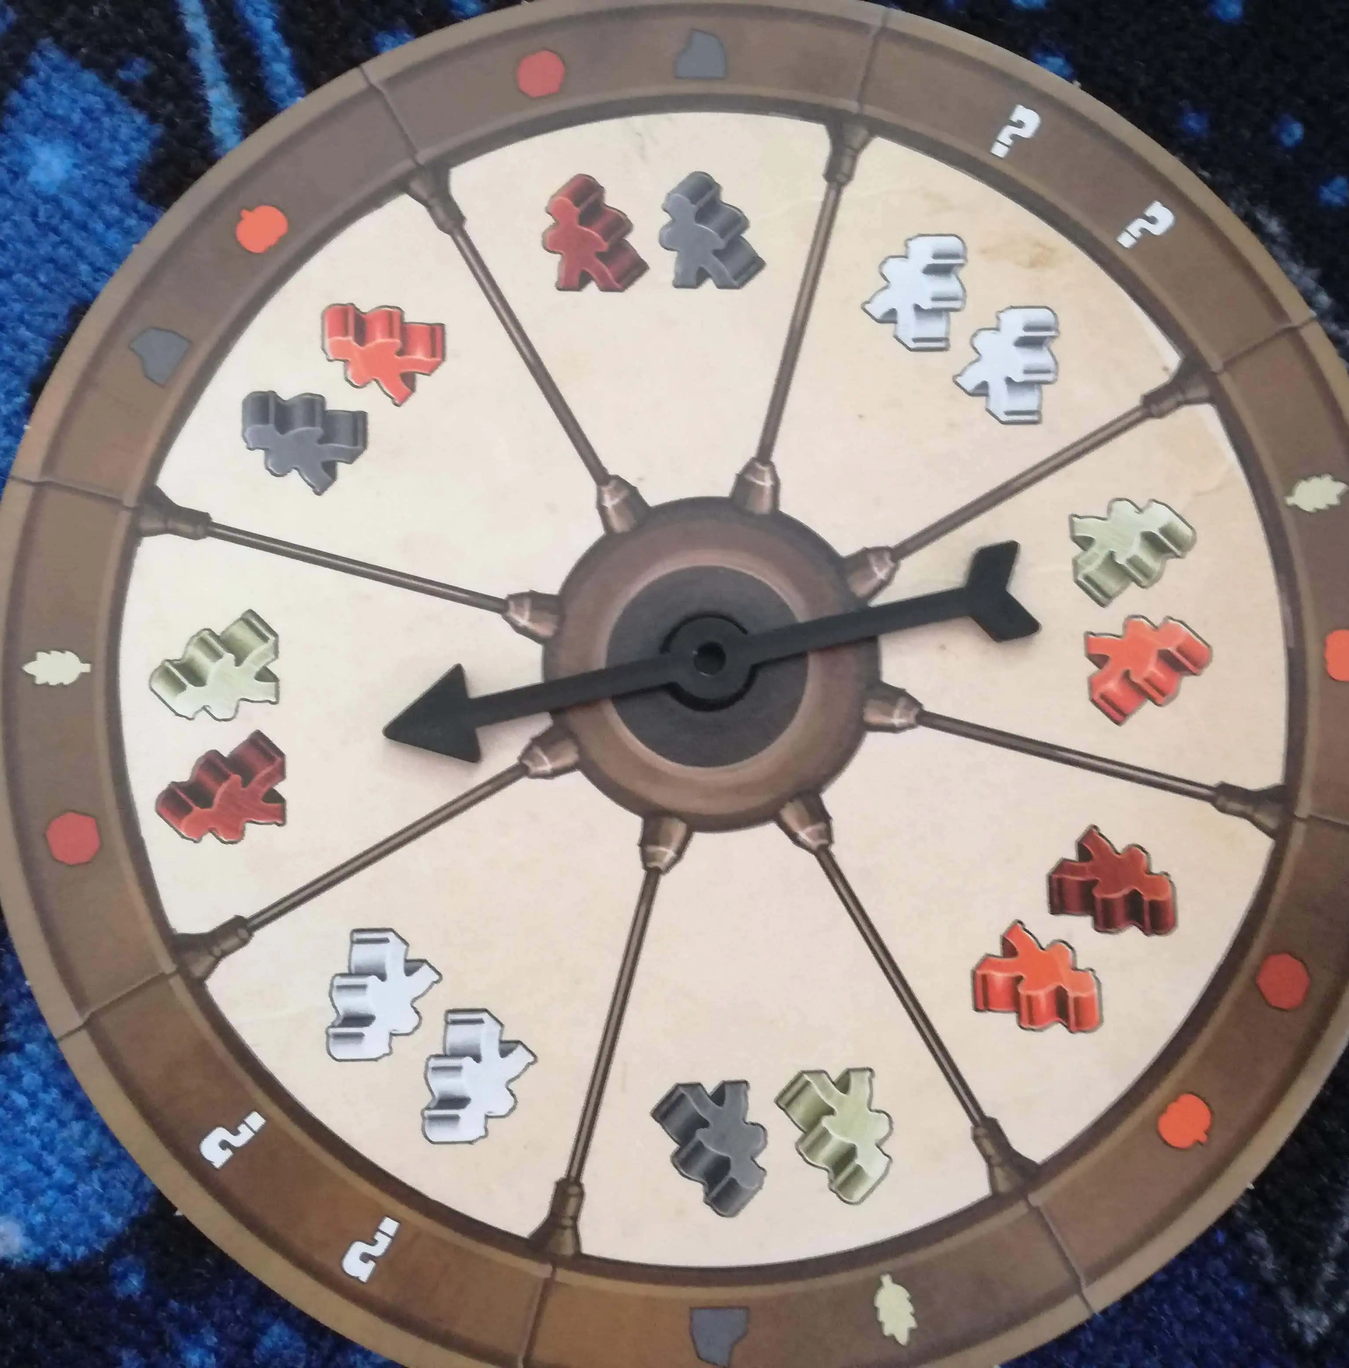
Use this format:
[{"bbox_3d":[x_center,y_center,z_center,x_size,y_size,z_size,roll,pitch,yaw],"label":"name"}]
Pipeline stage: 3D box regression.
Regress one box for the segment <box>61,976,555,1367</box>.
[{"bbox_3d":[-0.052,0.071,0.201,0.082,0.002,0.026,37,84,4],"label":"segment"}]

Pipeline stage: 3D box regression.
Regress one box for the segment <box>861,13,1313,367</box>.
[{"bbox_3d":[0.063,-0.077,0.222,0.082,0.002,0.026,38,84,4],"label":"segment"}]

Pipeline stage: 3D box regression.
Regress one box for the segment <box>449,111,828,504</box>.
[{"bbox_3d":[-0.002,-0.058,0.218,0.059,0.002,0.061,-7,83,-2],"label":"segment"}]

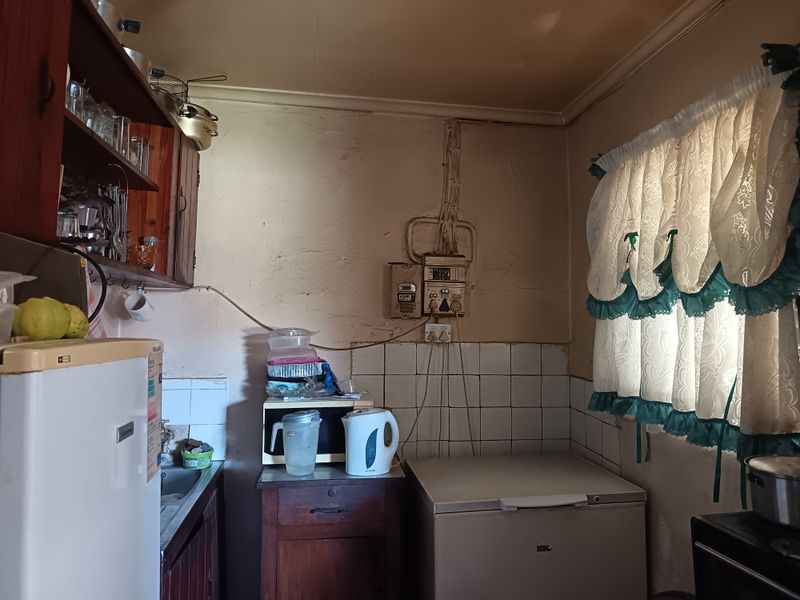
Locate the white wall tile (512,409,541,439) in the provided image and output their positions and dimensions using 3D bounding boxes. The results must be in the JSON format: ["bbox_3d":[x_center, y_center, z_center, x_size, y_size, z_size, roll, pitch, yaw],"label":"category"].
[{"bbox_3d":[0.607,0.595,2.658,0.151,0.151,0.010,1,-2,-8],"label":"white wall tile"}]

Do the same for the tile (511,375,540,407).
[{"bbox_3d":[0.608,0.440,2.667,0.150,0.150,0.010,1,-6,-8],"label":"tile"}]

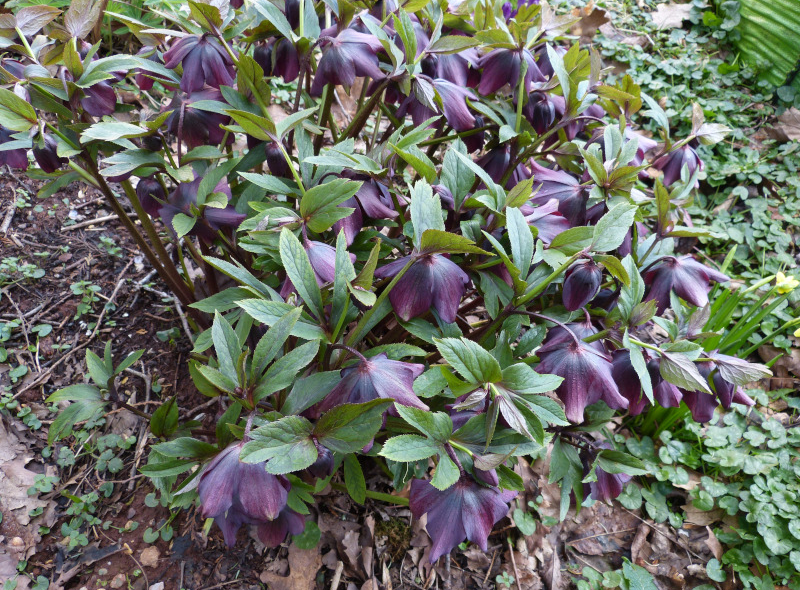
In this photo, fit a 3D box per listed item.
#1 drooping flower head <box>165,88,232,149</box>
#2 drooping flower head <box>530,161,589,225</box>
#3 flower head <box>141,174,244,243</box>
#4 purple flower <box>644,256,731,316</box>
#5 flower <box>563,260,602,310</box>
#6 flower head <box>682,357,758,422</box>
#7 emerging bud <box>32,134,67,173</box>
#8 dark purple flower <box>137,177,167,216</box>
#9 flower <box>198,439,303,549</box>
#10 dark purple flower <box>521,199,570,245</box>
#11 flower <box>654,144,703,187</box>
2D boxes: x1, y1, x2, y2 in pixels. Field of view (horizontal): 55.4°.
[{"bbox_3d":[-0.206,-0.180,0.780,0.070,0.051,0.062,0,37,0],"label":"drooping flower head"},{"bbox_3d":[0.139,-0.090,0.670,0.056,0.046,0.056,-3,31,-46],"label":"drooping flower head"},{"bbox_3d":[-0.182,-0.078,0.690,0.078,0.052,0.068,-11,34,-13],"label":"flower head"},{"bbox_3d":[0.247,-0.008,0.660,0.074,0.044,0.068,12,36,23],"label":"purple flower"},{"bbox_3d":[0.139,-0.007,0.580,0.029,0.037,0.029,0,27,0],"label":"flower"},{"bbox_3d":[0.277,0.082,0.660,0.066,0.046,0.058,0,37,0],"label":"flower head"},{"bbox_3d":[-0.331,-0.134,0.720,0.030,0.037,0.030,-6,29,-8],"label":"emerging bud"},{"bbox_3d":[-0.225,-0.088,0.690,0.027,0.036,0.027,-13,40,-16],"label":"dark purple flower"},{"bbox_3d":[-0.106,0.141,0.540,0.072,0.058,0.066,5,18,-2],"label":"flower"},{"bbox_3d":[0.134,-0.069,0.710,0.055,0.043,0.055,3,33,13],"label":"dark purple flower"},{"bbox_3d":[0.307,-0.143,0.840,0.054,0.043,0.050,0,37,0],"label":"flower"}]

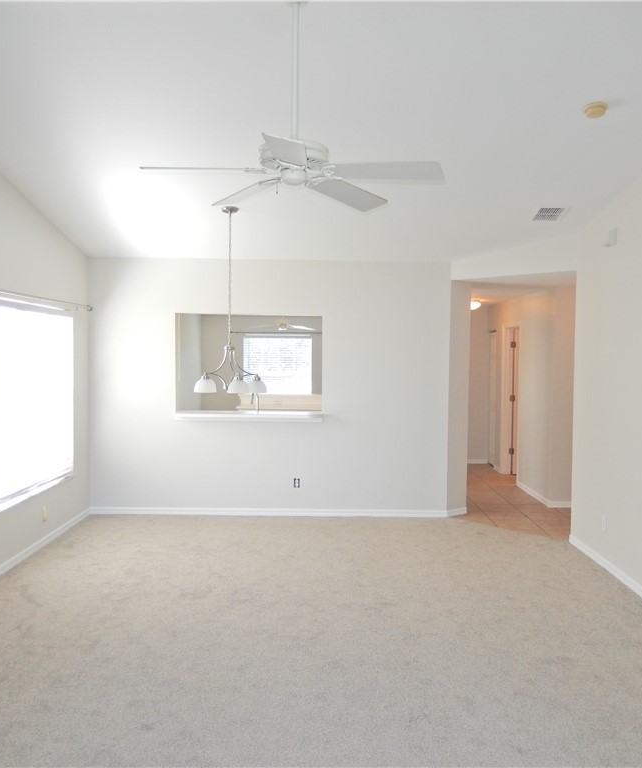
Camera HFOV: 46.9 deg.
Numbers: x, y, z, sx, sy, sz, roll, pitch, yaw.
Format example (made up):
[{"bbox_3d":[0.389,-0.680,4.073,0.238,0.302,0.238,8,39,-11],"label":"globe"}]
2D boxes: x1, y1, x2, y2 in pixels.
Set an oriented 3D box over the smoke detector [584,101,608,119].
[{"bbox_3d":[1.580,-1.567,4.246,0.140,0.050,0.140,1,-7,0],"label":"smoke detector"}]

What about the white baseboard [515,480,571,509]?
[{"bbox_3d":[2.620,1.294,8.743,0.259,0.072,1.391,1,2,0],"label":"white baseboard"}]

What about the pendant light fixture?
[{"bbox_3d":[-0.739,-0.676,6.002,0.600,1.516,0.590,1,2,0],"label":"pendant light fixture"}]

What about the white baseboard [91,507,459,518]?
[{"bbox_3d":[-0.512,1.310,7.522,3.683,0.070,0.020,1,2,0],"label":"white baseboard"}]

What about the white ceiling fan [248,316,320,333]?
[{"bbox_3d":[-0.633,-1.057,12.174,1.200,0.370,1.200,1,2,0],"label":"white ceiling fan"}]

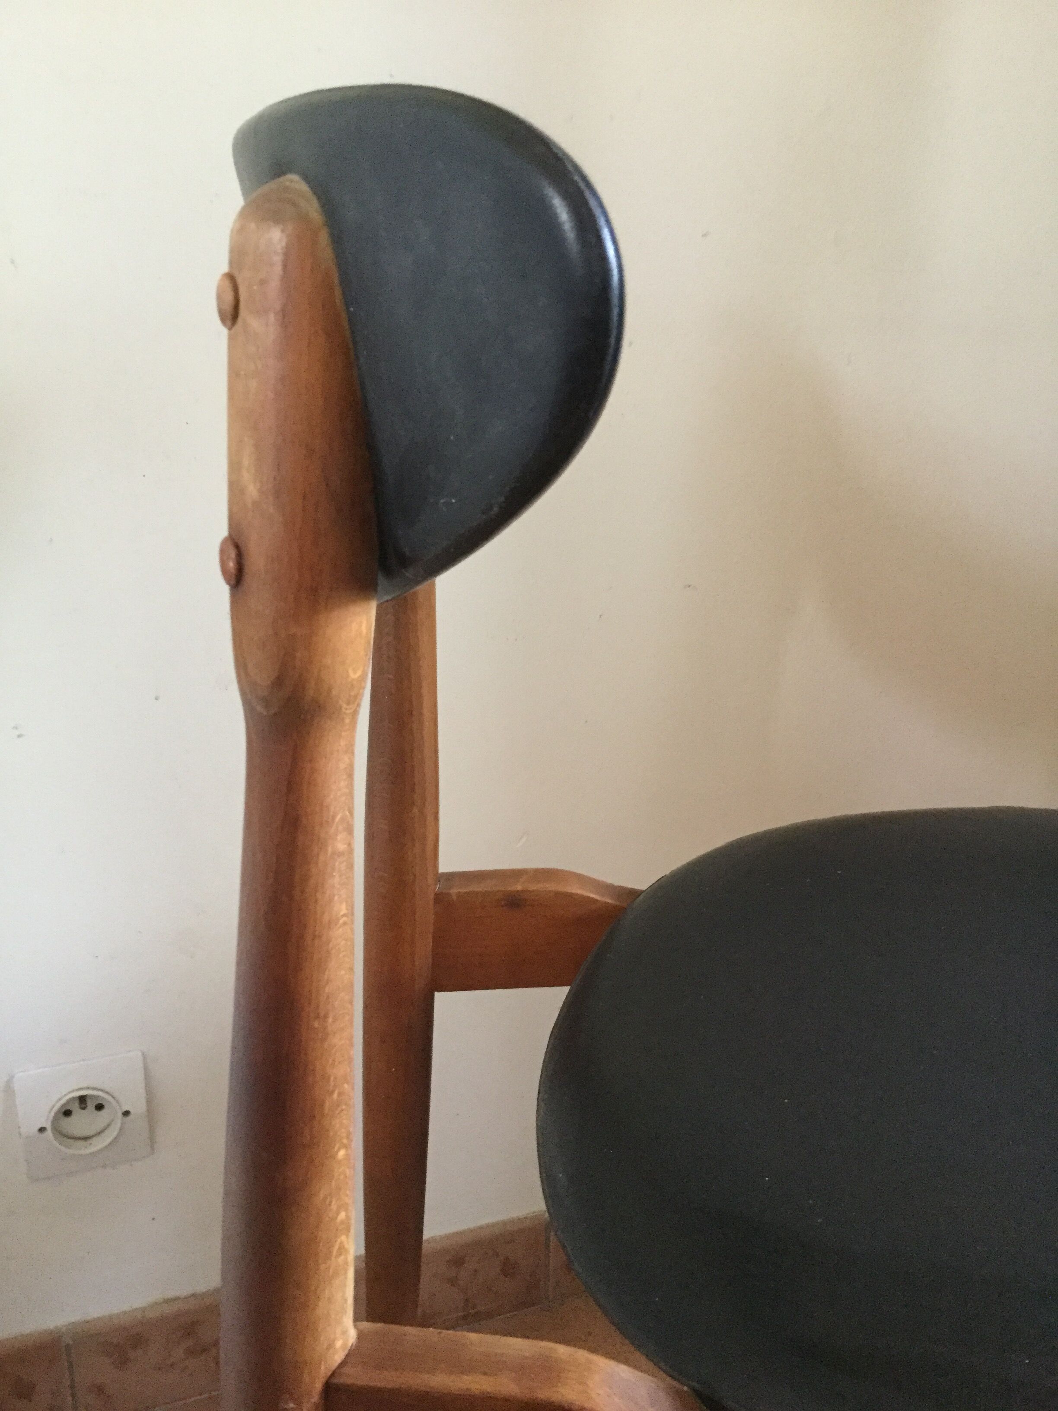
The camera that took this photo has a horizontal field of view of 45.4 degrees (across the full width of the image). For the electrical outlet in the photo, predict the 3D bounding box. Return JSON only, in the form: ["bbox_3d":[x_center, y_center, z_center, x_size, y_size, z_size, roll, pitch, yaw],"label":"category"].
[{"bbox_3d":[-0.280,0.261,0.799,0.076,0.076,0.012,-6,16,-19],"label":"electrical outlet"}]

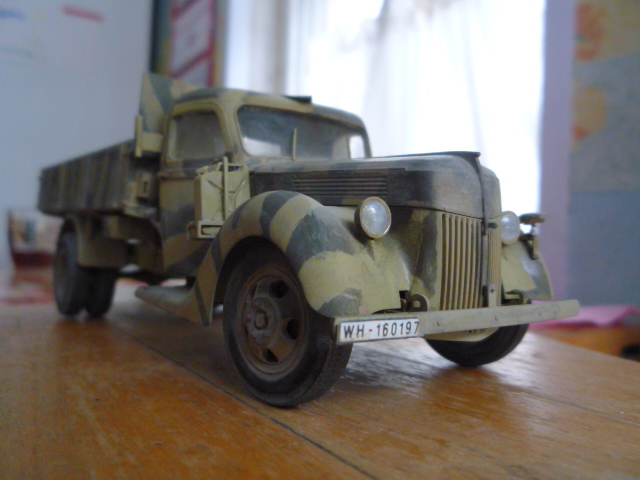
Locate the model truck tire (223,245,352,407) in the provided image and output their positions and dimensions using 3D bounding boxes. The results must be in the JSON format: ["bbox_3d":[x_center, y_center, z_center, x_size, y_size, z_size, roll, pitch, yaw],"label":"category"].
[{"bbox_3d":[-0.006,0.013,0.091,0.006,0.026,0.026,2,-1,-42],"label":"model truck tire"}]

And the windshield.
[{"bbox_3d":[-0.002,-0.023,0.128,0.037,0.012,0.003,2,-21,-39],"label":"windshield"}]

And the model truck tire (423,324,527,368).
[{"bbox_3d":[0.033,0.015,0.124,0.006,0.026,0.026,2,-1,-42],"label":"model truck tire"}]

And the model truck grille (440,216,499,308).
[{"bbox_3d":[0.026,0.004,0.092,0.017,0.017,0.003,2,-1,-39],"label":"model truck grille"}]

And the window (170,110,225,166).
[{"bbox_3d":[-0.027,-0.023,0.124,0.002,0.011,0.025,10,-1,-39],"label":"window"}]

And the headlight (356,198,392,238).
[{"bbox_3d":[0.008,-0.003,0.086,0.007,0.007,0.004,2,-1,-39],"label":"headlight"}]

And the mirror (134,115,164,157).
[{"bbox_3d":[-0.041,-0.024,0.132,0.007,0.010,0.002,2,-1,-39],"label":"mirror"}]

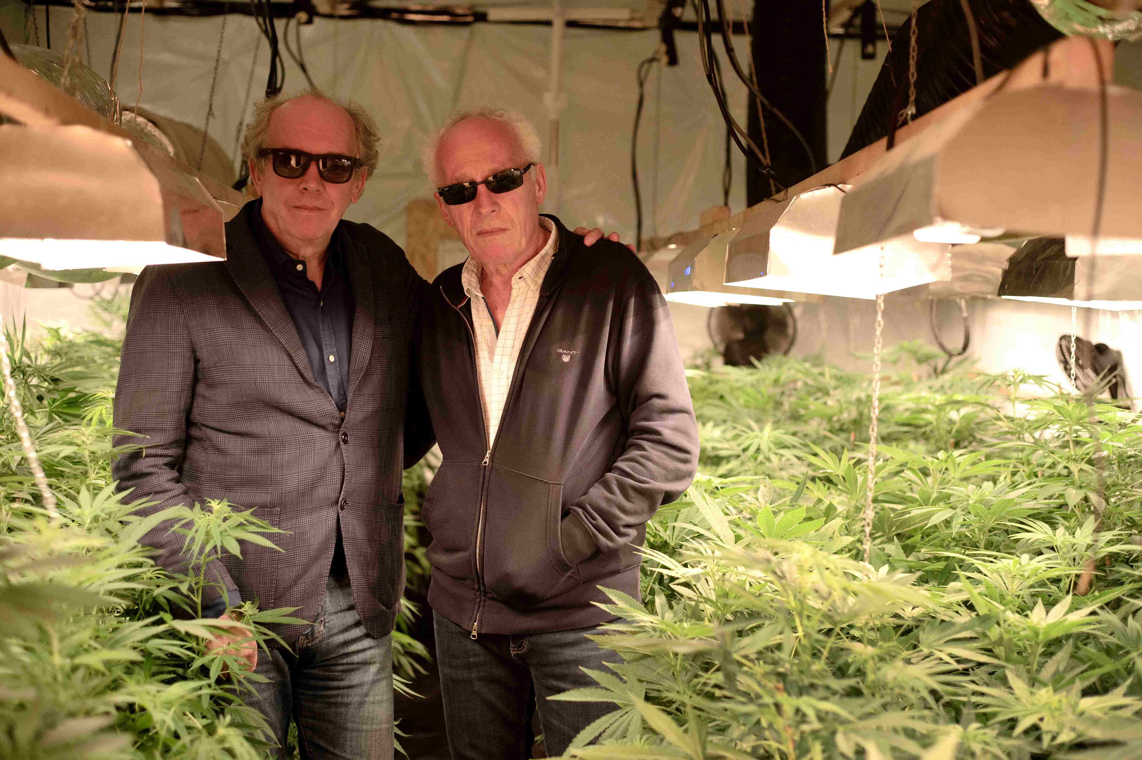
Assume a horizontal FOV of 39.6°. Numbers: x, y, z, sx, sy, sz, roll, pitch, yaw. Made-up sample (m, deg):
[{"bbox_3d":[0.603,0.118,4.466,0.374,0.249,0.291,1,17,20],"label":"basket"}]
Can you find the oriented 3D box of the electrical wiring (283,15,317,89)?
[{"bbox_3d":[-1.018,-1.220,6.000,0.140,0.320,0.080,1,2,-2],"label":"electrical wiring"}]

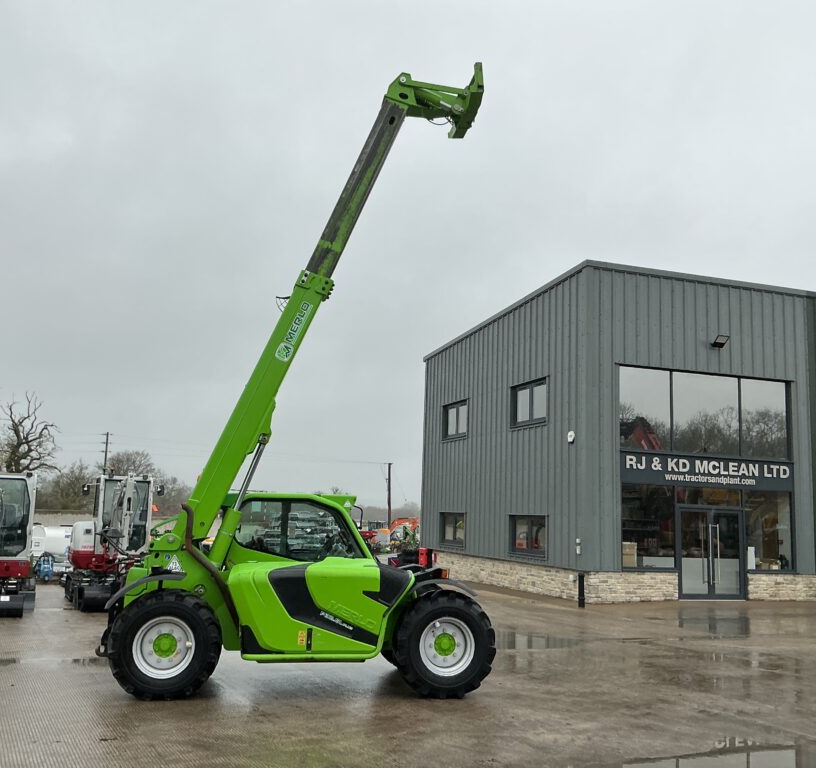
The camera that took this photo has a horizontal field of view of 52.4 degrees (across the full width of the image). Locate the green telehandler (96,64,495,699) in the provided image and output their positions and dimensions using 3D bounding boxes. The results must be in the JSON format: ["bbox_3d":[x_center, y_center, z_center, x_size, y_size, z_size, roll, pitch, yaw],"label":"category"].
[{"bbox_3d":[-1.105,-0.344,9.186,3.920,6.970,2.020,4,-9,-12],"label":"green telehandler"}]

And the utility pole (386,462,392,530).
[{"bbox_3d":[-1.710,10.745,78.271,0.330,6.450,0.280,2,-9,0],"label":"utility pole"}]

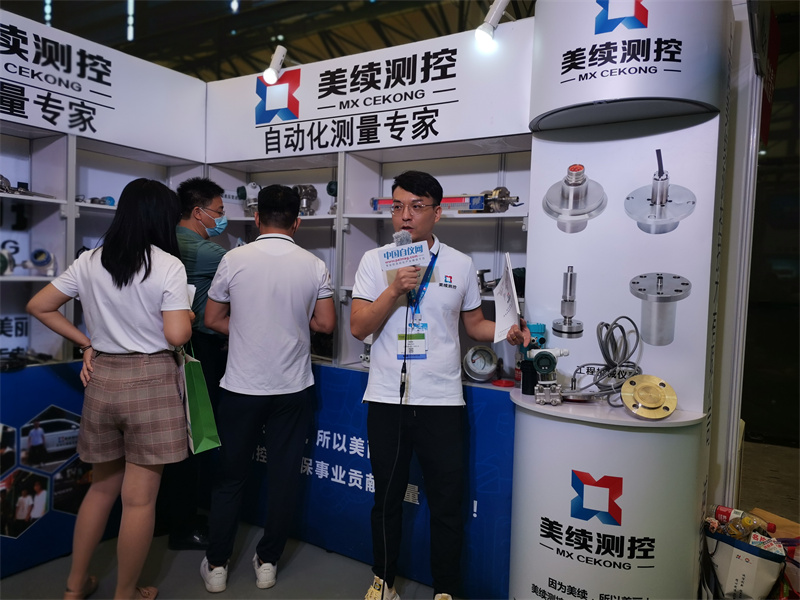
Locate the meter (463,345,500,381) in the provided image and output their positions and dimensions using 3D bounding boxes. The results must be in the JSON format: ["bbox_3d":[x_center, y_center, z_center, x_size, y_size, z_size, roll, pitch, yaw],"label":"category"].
[{"bbox_3d":[0.362,0.288,2.660,0.160,0.163,0.095,3,3,25],"label":"meter"}]

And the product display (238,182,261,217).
[{"bbox_3d":[-0.854,-0.563,3.433,0.150,0.195,0.115,1,3,-16],"label":"product display"}]

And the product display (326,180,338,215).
[{"bbox_3d":[-0.332,-0.519,3.111,0.100,0.178,0.125,2,3,6],"label":"product display"}]

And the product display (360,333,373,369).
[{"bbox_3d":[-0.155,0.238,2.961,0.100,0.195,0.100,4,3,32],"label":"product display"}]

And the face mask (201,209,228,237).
[{"bbox_3d":[-0.897,-0.378,2.930,0.120,0.115,0.130,17,-2,-17],"label":"face mask"}]

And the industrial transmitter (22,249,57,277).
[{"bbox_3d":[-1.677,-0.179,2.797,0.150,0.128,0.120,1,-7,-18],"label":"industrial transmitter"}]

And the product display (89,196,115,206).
[{"bbox_3d":[-1.491,-0.494,3.005,0.075,0.050,0.110,4,3,35],"label":"product display"}]

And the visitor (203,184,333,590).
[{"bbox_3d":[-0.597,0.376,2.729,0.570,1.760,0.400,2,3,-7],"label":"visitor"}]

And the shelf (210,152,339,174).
[{"bbox_3d":[-0.616,-0.759,3.298,0.960,0.030,0.310,4,3,32],"label":"shelf"}]

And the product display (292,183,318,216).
[{"bbox_3d":[-0.509,-0.529,3.220,0.135,0.175,0.115,0,4,-44],"label":"product display"}]

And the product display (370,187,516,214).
[{"bbox_3d":[0.191,-0.455,2.777,0.775,0.122,0.125,4,3,32],"label":"product display"}]

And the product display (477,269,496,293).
[{"bbox_3d":[0.386,-0.083,2.654,0.095,0.107,0.085,4,3,32],"label":"product display"}]

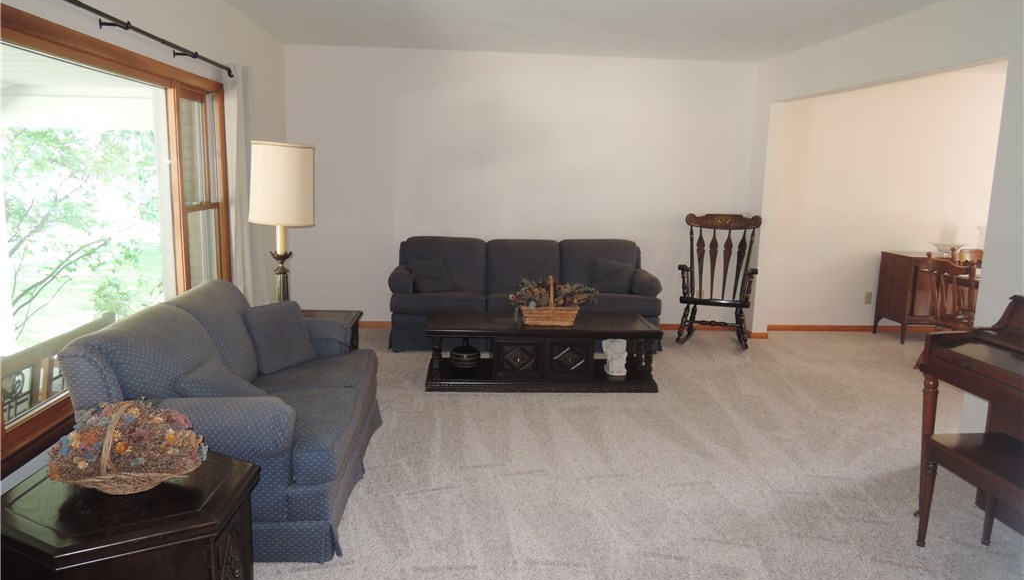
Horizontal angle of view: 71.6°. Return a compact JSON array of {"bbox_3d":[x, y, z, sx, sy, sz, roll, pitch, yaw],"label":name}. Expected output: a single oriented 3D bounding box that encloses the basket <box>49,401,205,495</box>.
[{"bbox_3d":[-1.139,0.443,2.139,0.440,0.230,0.320,-1,10,-16],"label":"basket"}]

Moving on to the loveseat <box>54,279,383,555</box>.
[{"bbox_3d":[-1.159,0.432,3.225,0.970,0.880,1.500,0,10,-5],"label":"loveseat"}]

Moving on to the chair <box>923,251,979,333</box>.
[{"bbox_3d":[3.370,0.179,5.322,0.540,0.890,0.480,0,10,-5],"label":"chair"}]

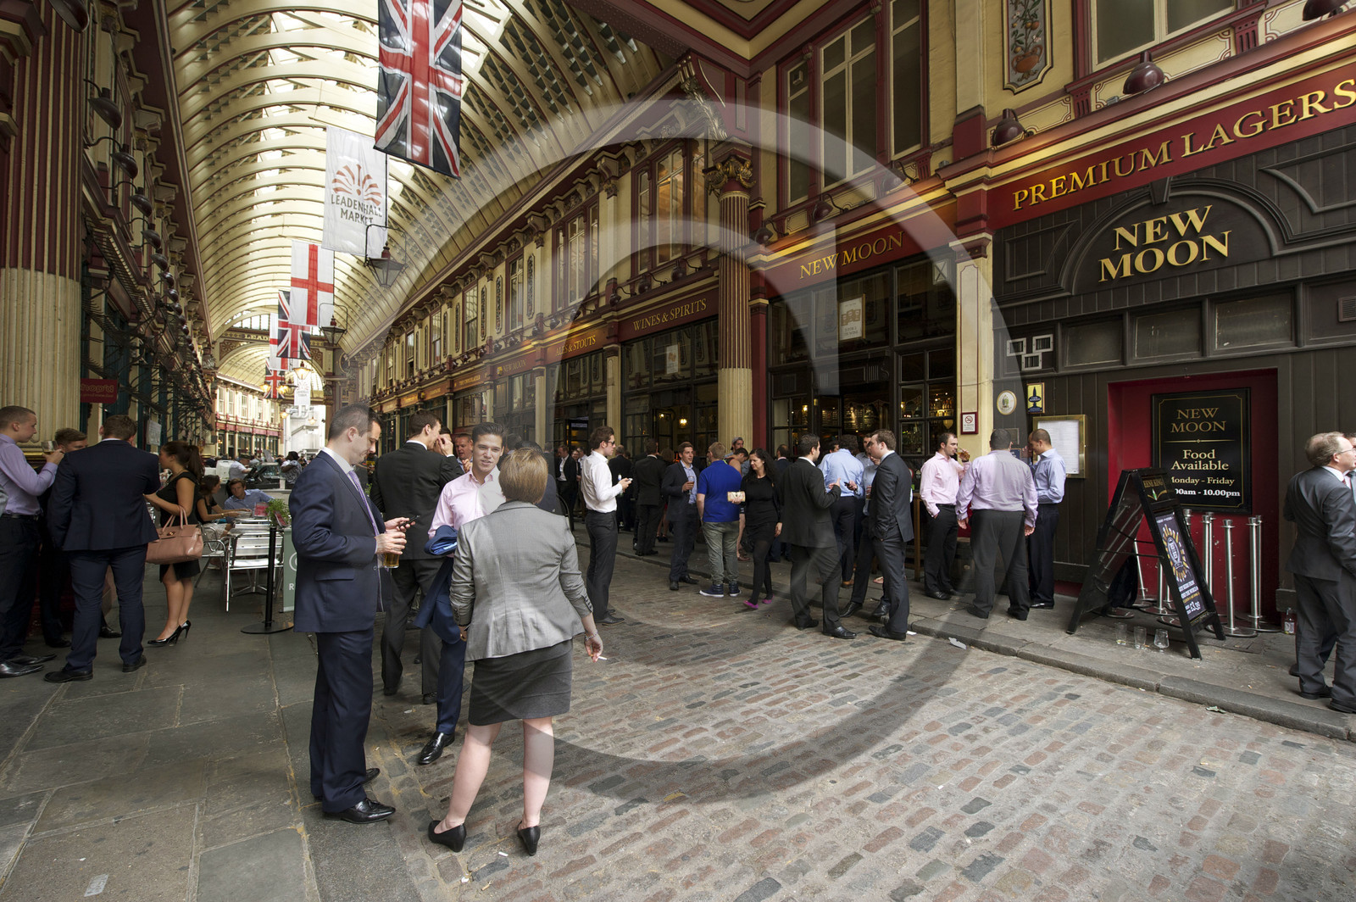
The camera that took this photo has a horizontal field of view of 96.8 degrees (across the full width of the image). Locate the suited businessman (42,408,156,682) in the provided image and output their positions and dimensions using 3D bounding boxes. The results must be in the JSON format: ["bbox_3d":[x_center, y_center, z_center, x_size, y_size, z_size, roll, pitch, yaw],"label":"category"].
[{"bbox_3d":[-4.190,0.668,4.409,0.600,1.850,0.440,1,-1,-38],"label":"suited businessman"}]

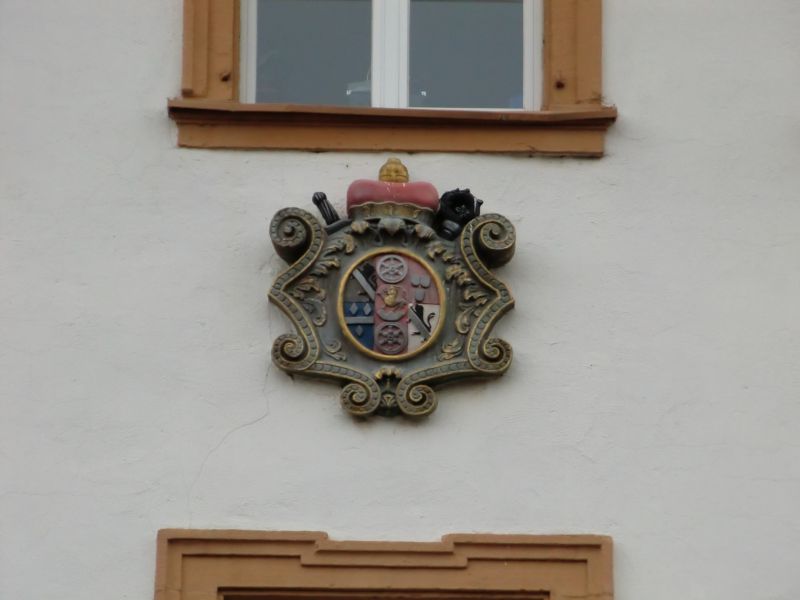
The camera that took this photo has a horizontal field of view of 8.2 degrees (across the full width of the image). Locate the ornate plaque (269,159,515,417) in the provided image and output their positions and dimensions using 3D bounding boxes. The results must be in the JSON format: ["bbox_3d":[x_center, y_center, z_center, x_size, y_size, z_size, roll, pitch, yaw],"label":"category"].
[{"bbox_3d":[-0.030,-0.044,19.500,0.865,0.940,0.200,1,-18,-2],"label":"ornate plaque"}]

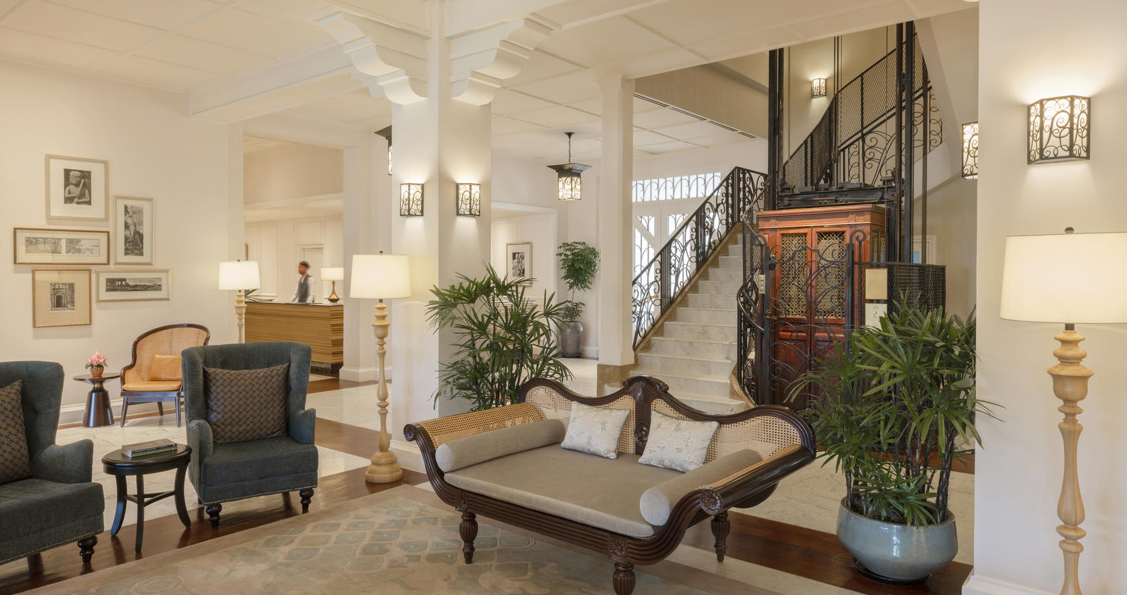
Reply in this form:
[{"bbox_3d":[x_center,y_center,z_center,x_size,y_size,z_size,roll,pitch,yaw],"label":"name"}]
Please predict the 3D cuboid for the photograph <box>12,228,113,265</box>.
[{"bbox_3d":[-5.020,-0.507,7.244,0.030,0.353,0.818,1,2,39],"label":"photograph"}]

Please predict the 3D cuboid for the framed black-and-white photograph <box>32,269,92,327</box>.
[{"bbox_3d":[-5.080,0.002,7.311,0.030,0.581,0.513,2,3,40],"label":"framed black-and-white photograph"}]

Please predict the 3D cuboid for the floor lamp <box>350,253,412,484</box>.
[{"bbox_3d":[-1.339,0.510,5.351,0.457,1.660,0.457,0,2,-14],"label":"floor lamp"}]

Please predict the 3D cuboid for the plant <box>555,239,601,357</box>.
[{"bbox_3d":[0.203,0.024,12.937,0.780,2.070,0.780,0,2,0],"label":"plant"}]

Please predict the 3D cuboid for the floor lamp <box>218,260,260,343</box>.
[{"bbox_3d":[-3.664,0.404,8.116,0.426,1.632,0.426,0,1,0],"label":"floor lamp"}]

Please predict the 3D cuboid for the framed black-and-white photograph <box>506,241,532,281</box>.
[{"bbox_3d":[-0.860,-0.637,13.995,0.702,0.837,0.030,2,3,40],"label":"framed black-and-white photograph"}]

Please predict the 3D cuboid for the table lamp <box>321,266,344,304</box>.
[{"bbox_3d":[-3.692,-0.217,11.573,0.410,0.610,0.410,-1,2,-18],"label":"table lamp"}]

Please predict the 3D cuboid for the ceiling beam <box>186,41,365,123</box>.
[{"bbox_3d":[-2.775,-2.173,7.240,3.450,0.300,0.410,1,2,39],"label":"ceiling beam"}]

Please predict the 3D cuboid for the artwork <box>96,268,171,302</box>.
[{"bbox_3d":[-4.491,-0.122,7.562,0.030,0.329,0.714,1,2,39],"label":"artwork"}]

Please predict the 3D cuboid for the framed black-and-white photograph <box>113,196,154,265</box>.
[{"bbox_3d":[-4.652,-0.717,7.801,0.030,0.733,0.396,2,3,40],"label":"framed black-and-white photograph"}]

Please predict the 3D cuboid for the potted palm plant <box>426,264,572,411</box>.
[{"bbox_3d":[-0.458,0.542,5.480,1.050,1.590,0.970,0,2,-5],"label":"potted palm plant"}]

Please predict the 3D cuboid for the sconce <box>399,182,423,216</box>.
[{"bbox_3d":[-1.182,-0.758,5.552,0.213,0.243,0.095,1,2,39],"label":"sconce"}]

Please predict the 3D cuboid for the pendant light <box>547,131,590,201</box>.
[{"bbox_3d":[0.087,-1.849,10.182,0.450,0.971,0.450,1,2,39],"label":"pendant light"}]

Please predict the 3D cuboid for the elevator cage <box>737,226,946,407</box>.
[{"bbox_3d":[2.982,0.302,7.777,1.645,1.879,1.931,1,2,39],"label":"elevator cage"}]

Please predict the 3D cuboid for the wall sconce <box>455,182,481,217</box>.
[{"bbox_3d":[-0.712,-0.752,5.578,0.100,0.260,0.220,2,3,40],"label":"wall sconce"}]

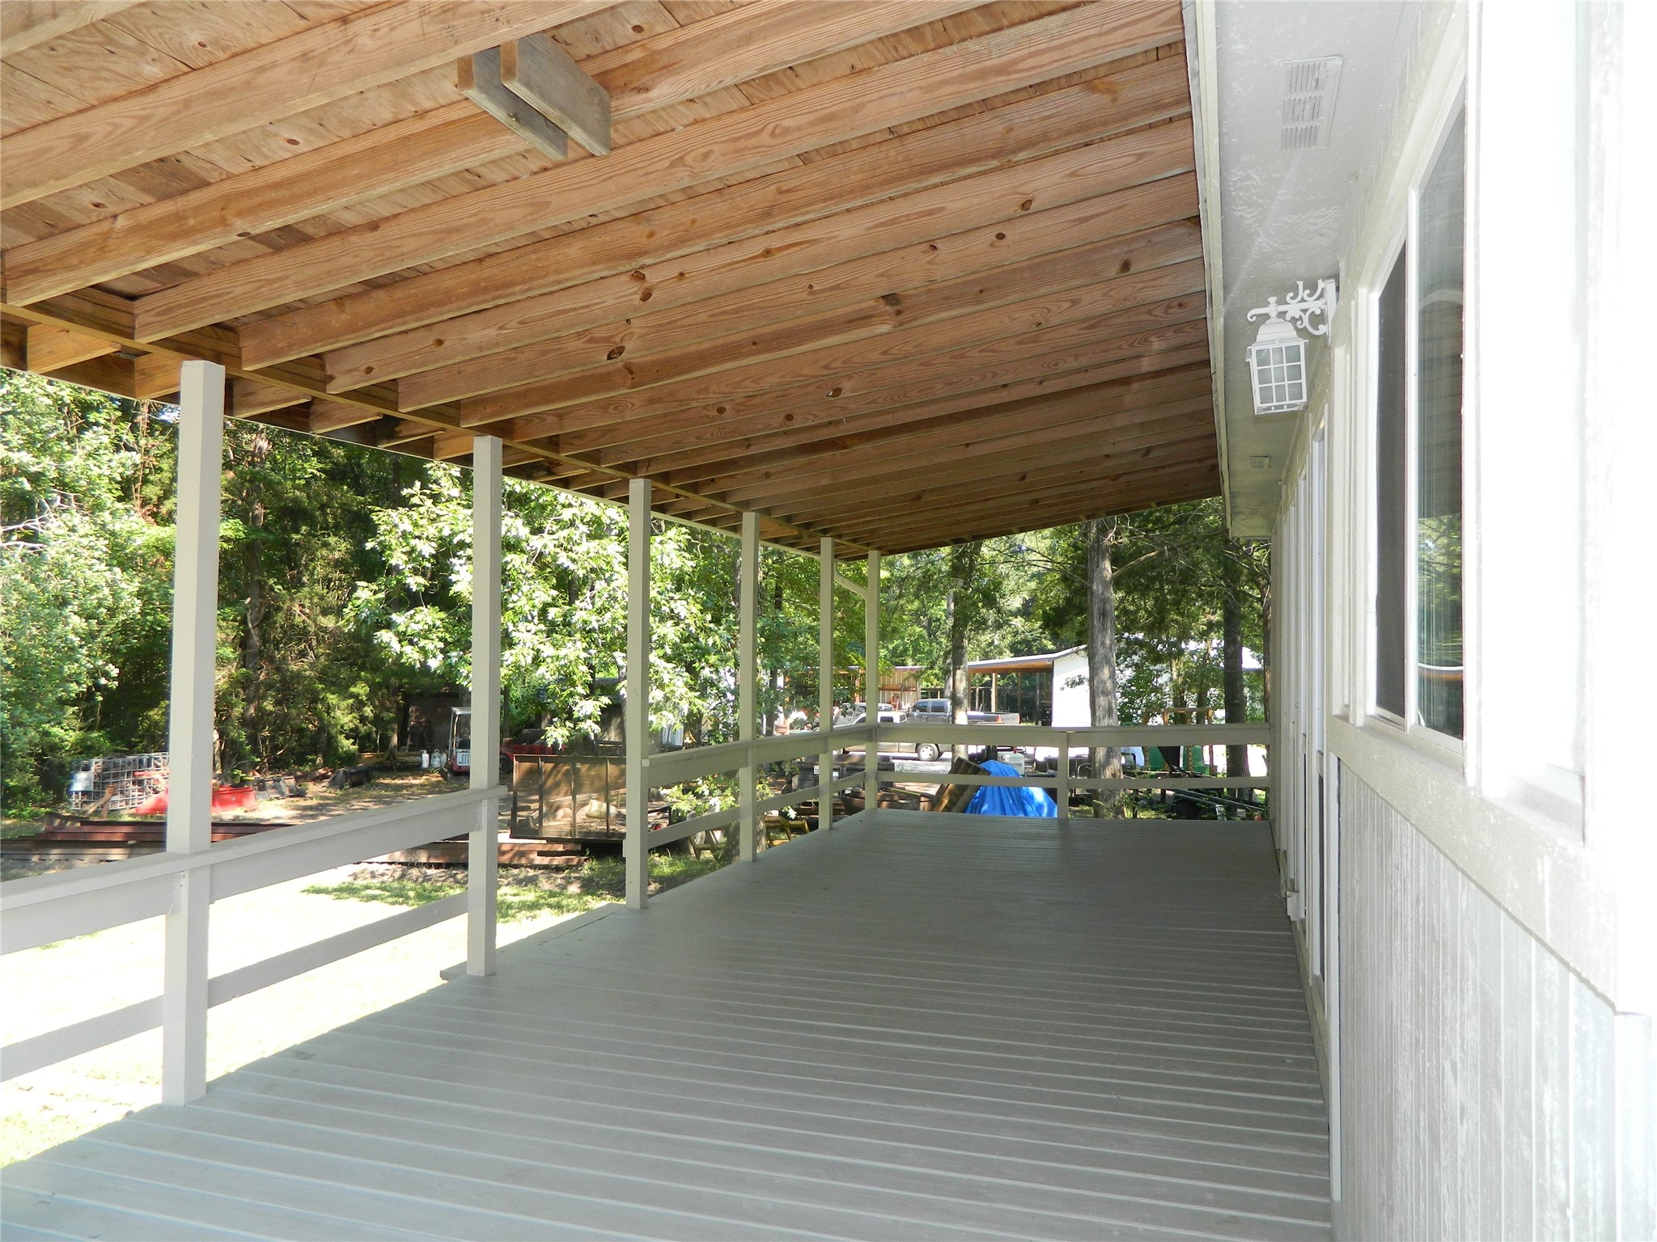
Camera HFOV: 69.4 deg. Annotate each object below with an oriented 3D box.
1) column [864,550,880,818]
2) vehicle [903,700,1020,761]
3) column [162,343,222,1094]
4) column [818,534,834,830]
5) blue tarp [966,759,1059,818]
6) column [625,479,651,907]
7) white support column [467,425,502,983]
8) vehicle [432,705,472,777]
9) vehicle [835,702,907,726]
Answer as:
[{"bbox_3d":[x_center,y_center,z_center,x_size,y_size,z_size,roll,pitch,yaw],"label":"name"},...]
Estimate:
[{"bbox_3d":[0.438,0.567,11.492,0.090,2.470,0.090,0,-2,18],"label":"column"},{"bbox_3d":[4.260,3.951,44.000,5.500,1.850,1.900,-1,-2,25],"label":"vehicle"},{"bbox_3d":[-2.062,0.344,3.893,0.090,2.388,0.090,0,-2,18],"label":"column"},{"bbox_3d":[-0.011,0.525,10.129,0.090,2.459,0.090,0,-2,18],"label":"column"},{"bbox_3d":[3.237,3.146,21.000,2.000,1.500,1.900,0,-2,18],"label":"blue tarp"},{"bbox_3d":[-1.086,0.416,6.859,0.090,2.450,0.090,0,-2,18],"label":"column"},{"bbox_3d":[-1.556,0.377,5.430,0.090,2.428,0.090,0,-2,18],"label":"white support column"},{"bbox_3d":[-9.546,3.251,31.800,1.250,1.850,2.500,1,-2,-19],"label":"vehicle"},{"bbox_3d":[1.678,3.977,42.500,4.800,1.650,1.800,0,-2,16],"label":"vehicle"}]

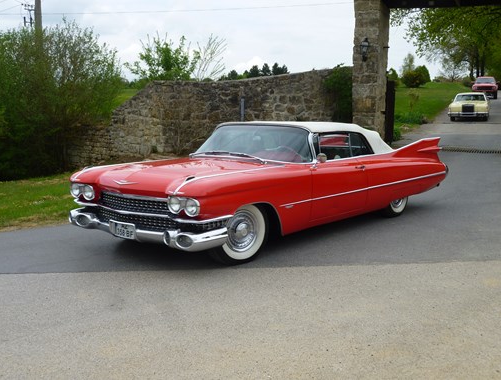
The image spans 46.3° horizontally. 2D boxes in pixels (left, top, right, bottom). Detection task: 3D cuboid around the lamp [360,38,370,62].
[{"bbox_3d":[3.315,-4.049,17.000,0.270,0.680,0.330,3,9,22],"label":"lamp"}]

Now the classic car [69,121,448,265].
[{"bbox_3d":[0.564,-0.221,7.677,2.030,1.380,5.710,7,10,40],"label":"classic car"}]

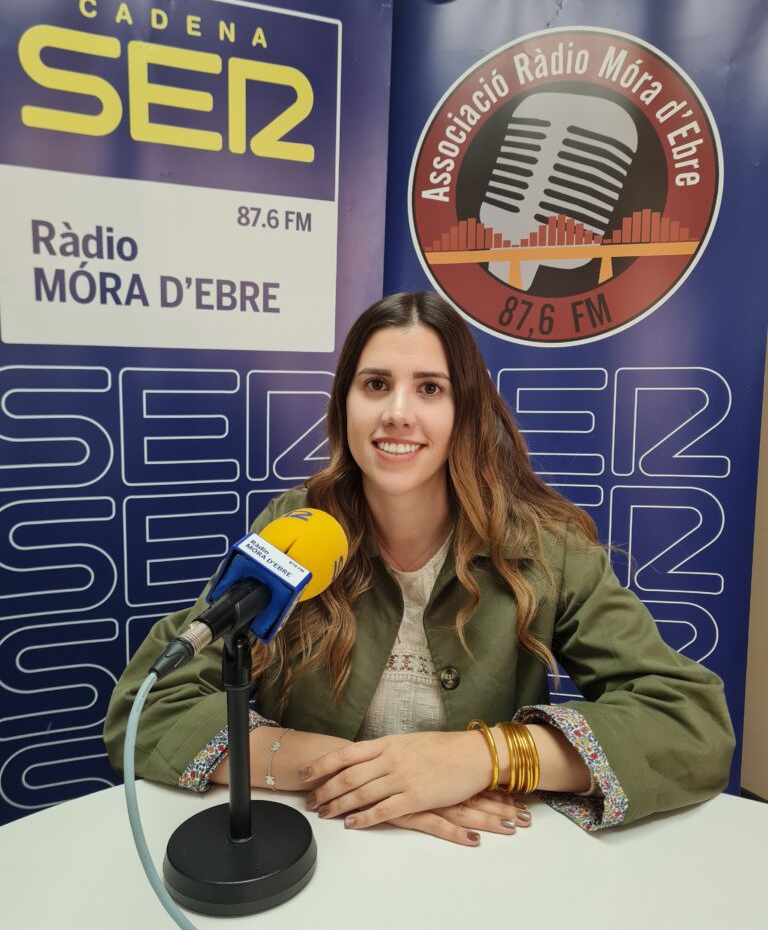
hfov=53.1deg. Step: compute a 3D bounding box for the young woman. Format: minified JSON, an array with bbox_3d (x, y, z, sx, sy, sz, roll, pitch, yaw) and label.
[{"bbox_3d":[0.025,0.407,0.984,0.660,1.240,0.640,1,6,6],"label":"young woman"}]

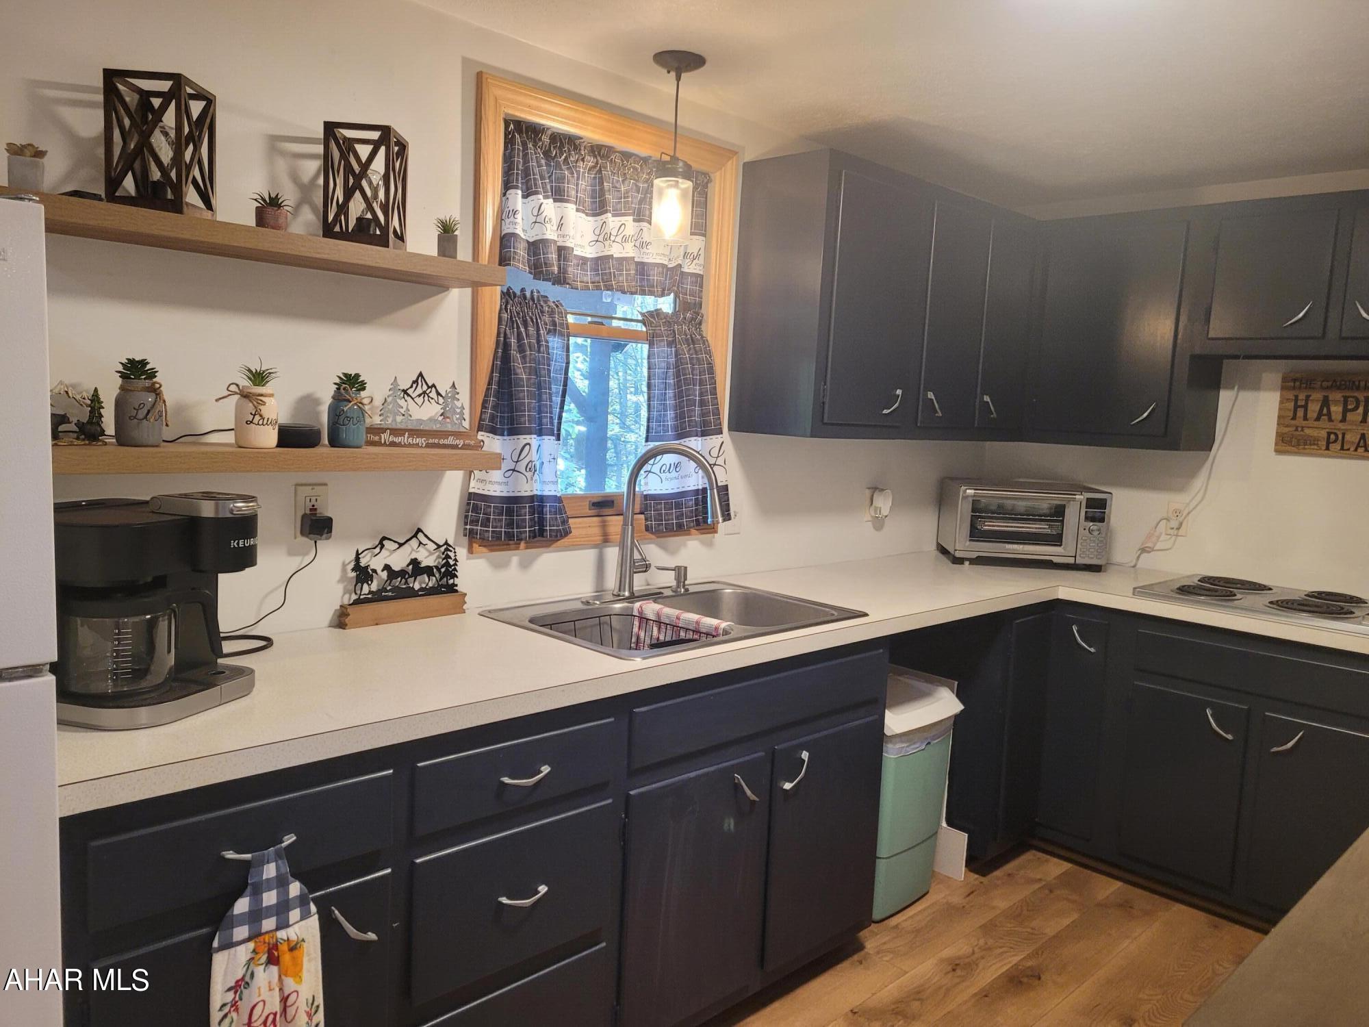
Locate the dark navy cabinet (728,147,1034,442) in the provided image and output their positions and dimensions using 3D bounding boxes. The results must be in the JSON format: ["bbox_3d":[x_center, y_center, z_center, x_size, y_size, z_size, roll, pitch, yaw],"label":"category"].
[{"bbox_3d":[0.698,-0.629,3.315,1.245,0.766,0.314,-3,8,-45],"label":"dark navy cabinet"}]

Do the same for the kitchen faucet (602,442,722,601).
[{"bbox_3d":[-0.031,0.025,2.617,0.298,0.402,0.115,6,7,32],"label":"kitchen faucet"}]

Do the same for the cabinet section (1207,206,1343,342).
[{"bbox_3d":[1.854,-0.714,3.177,0.270,0.369,0.318,-3,9,-45],"label":"cabinet section"}]

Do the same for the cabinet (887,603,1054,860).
[{"bbox_3d":[0.842,0.656,3.415,0.314,0.840,0.612,-3,8,-45],"label":"cabinet"}]

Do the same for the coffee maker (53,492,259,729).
[{"bbox_3d":[-0.887,0.137,1.678,0.277,0.333,0.318,5,7,18],"label":"coffee maker"}]

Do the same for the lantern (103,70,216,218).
[{"bbox_3d":[-0.894,-0.615,1.762,0.125,0.236,0.125,3,6,-2],"label":"lantern"}]

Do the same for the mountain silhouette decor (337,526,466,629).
[{"bbox_3d":[-0.634,0.137,2.333,0.304,0.214,0.037,-3,9,-44],"label":"mountain silhouette decor"}]

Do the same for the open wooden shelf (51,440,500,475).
[{"bbox_3d":[-0.811,-0.107,1.994,0.937,0.038,0.220,-3,9,-44],"label":"open wooden shelf"}]

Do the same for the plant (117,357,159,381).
[{"bbox_3d":[-0.983,-0.260,1.845,0.077,0.047,0.077,-3,9,-44],"label":"plant"}]

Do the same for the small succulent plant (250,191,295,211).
[{"bbox_3d":[-0.759,-0.574,1.892,0.081,0.045,0.079,-3,8,-45],"label":"small succulent plant"}]

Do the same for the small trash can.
[{"bbox_3d":[0.570,0.825,3.039,0.385,0.635,0.300,-3,9,-44],"label":"small trash can"}]

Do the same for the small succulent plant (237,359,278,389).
[{"bbox_3d":[-0.790,-0.261,1.909,0.076,0.056,0.075,-3,8,-45],"label":"small succulent plant"}]

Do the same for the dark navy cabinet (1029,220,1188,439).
[{"bbox_3d":[1.531,-0.626,3.599,0.320,0.730,0.510,-3,9,-44],"label":"dark navy cabinet"}]

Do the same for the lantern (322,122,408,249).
[{"bbox_3d":[-0.643,-0.647,2.086,0.134,0.240,0.137,2,6,-3],"label":"lantern"}]

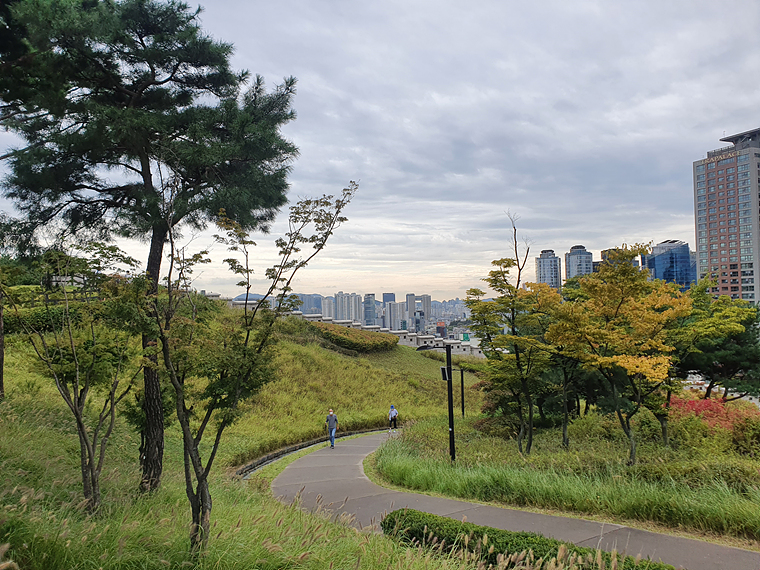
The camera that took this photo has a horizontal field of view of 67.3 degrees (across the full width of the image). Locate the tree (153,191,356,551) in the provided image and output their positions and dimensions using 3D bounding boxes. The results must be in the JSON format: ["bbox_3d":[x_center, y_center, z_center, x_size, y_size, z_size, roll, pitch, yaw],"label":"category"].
[{"bbox_3d":[-1.720,1.099,7.700,2.750,4.950,2.500,0,-2,0],"label":"tree"}]

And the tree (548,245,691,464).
[{"bbox_3d":[7.678,2.228,18.300,4.500,7.000,4.300,0,-2,0],"label":"tree"}]

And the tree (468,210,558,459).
[{"bbox_3d":[4.912,1.858,21.000,3.400,8.600,3.300,0,-2,0],"label":"tree"}]

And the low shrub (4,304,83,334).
[{"bbox_3d":[-13.640,1.390,23.000,3.500,1.150,1.500,0,-2,-6],"label":"low shrub"}]

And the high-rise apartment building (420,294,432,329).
[{"bbox_3d":[101.831,62.412,1250.000,25.000,82.000,24.000,0,-2,0],"label":"high-rise apartment building"}]

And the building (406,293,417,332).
[{"bbox_3d":[68.982,60.222,1250.000,21.000,82.000,24.000,0,-2,0],"label":"building"}]

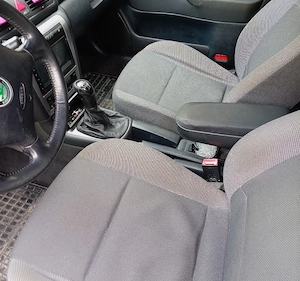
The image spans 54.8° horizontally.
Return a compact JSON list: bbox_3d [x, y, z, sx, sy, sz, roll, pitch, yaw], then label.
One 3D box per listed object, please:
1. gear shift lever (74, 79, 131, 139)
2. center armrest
[{"bbox_3d":[-0.157,-0.130,0.970,0.170,0.170,0.140,13,45,15],"label":"gear shift lever"},{"bbox_3d":[0.247,-0.034,0.867,0.330,0.090,0.125,9,44,18],"label":"center armrest"}]

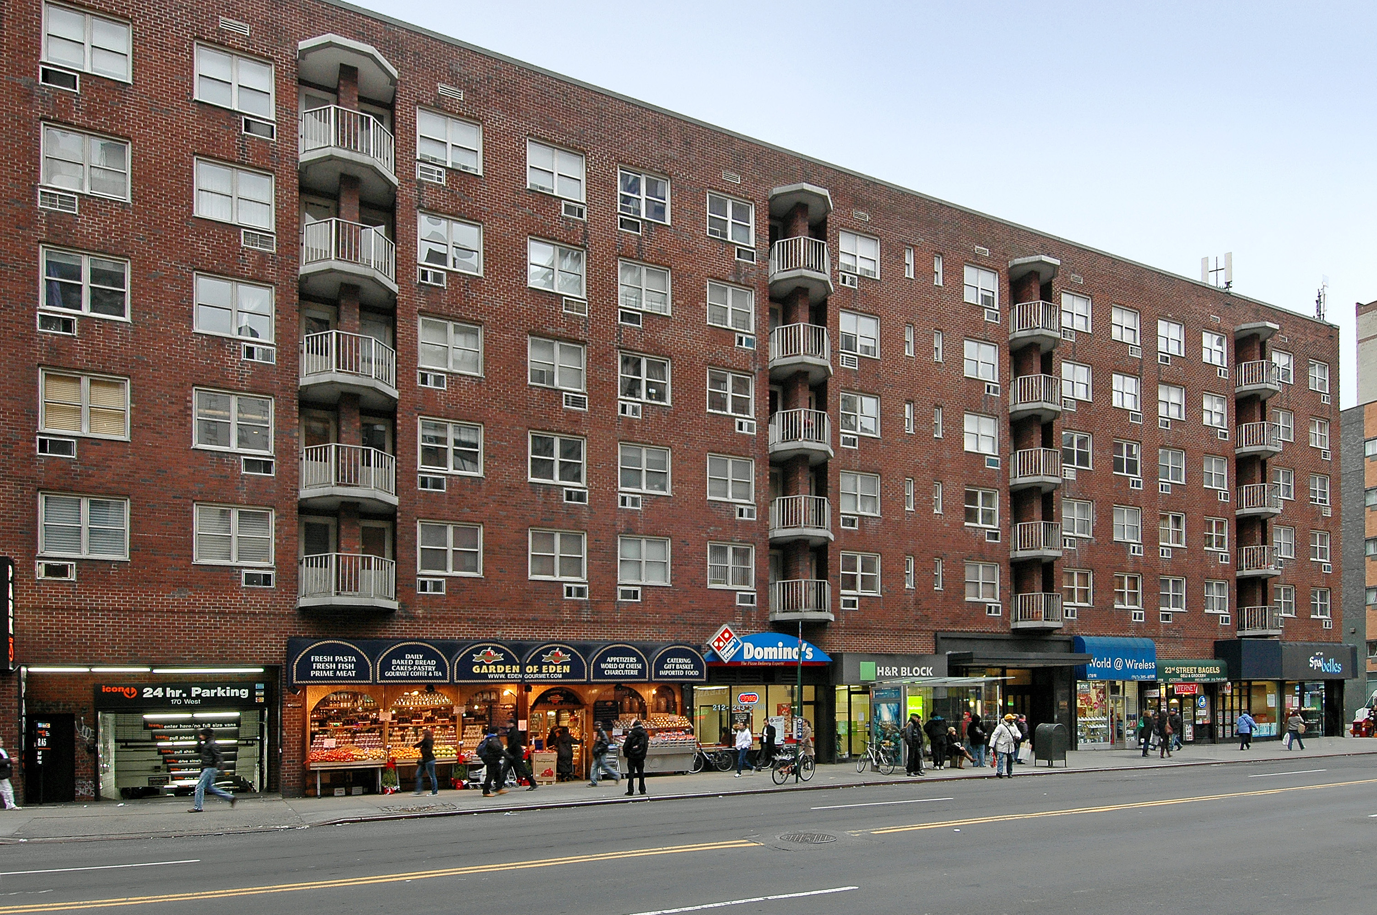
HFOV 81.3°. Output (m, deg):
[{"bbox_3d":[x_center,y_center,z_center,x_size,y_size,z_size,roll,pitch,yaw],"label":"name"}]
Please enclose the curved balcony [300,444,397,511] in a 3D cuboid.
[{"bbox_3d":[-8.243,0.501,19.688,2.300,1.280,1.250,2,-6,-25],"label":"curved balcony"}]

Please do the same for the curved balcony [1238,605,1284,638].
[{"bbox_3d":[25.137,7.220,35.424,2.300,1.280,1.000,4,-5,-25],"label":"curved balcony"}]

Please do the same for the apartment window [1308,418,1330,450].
[{"bbox_3d":[30.636,-1.150,39.001,1.660,1.410,0.150,4,-6,-25],"label":"apartment window"}]

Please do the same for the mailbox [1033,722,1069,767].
[{"bbox_3d":[11.928,9.465,26.400,0.700,1.420,0.740,4,-5,-25],"label":"mailbox"}]

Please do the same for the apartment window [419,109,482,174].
[{"bbox_3d":[-6.294,-8.324,21.205,1.667,1.370,0.150,2,-6,-25],"label":"apartment window"}]

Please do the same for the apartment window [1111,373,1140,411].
[{"bbox_3d":[17.583,-2.607,32.251,1.660,1.310,0.150,2,-6,-25],"label":"apartment window"}]

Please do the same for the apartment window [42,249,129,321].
[{"bbox_3d":[-13.681,-3.949,18.240,1.663,1.443,0.160,3,-8,-26],"label":"apartment window"}]

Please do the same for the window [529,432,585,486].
[{"bbox_3d":[-3.719,0.046,22.650,1.660,1.410,0.150,4,-6,-25],"label":"window"}]

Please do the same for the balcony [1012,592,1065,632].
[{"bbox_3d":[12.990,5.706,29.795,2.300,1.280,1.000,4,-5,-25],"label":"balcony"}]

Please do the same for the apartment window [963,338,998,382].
[{"bbox_3d":[10.786,-3.602,29.691,1.660,1.410,0.150,4,-6,-25],"label":"apartment window"}]

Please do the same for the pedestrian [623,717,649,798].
[{"bbox_3d":[-1.268,7.218,19.300,0.600,1.863,0.400,4,-8,-27],"label":"pedestrian"}]

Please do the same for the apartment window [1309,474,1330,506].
[{"bbox_3d":[30.903,1.605,39.258,1.725,1.420,0.150,1,-3,-25],"label":"apartment window"}]

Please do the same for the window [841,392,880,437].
[{"bbox_3d":[5.918,-1.476,27.524,1.664,1.400,0.150,1,-3,-25],"label":"window"}]

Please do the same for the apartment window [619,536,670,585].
[{"bbox_3d":[-1.275,3.012,23.410,1.650,1.370,0.150,2,-6,-25],"label":"apartment window"}]

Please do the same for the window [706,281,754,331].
[{"bbox_3d":[1.294,-4.602,24.684,1.637,1.345,0.150,3,-7,-25],"label":"window"}]

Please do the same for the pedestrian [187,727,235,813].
[{"bbox_3d":[-10.225,6.709,17.200,0.880,1.821,0.550,3,-8,-25],"label":"pedestrian"}]

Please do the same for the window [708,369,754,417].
[{"bbox_3d":[1.297,-1.980,24.621,1.650,1.370,0.150,2,-6,-25],"label":"window"}]

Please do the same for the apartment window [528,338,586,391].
[{"bbox_3d":[-3.661,-2.580,22.458,1.653,1.330,0.150,2,-6,-25],"label":"apartment window"}]

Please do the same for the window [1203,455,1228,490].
[{"bbox_3d":[23.236,0.665,35.411,1.660,1.410,0.150,4,-6,-25],"label":"window"}]

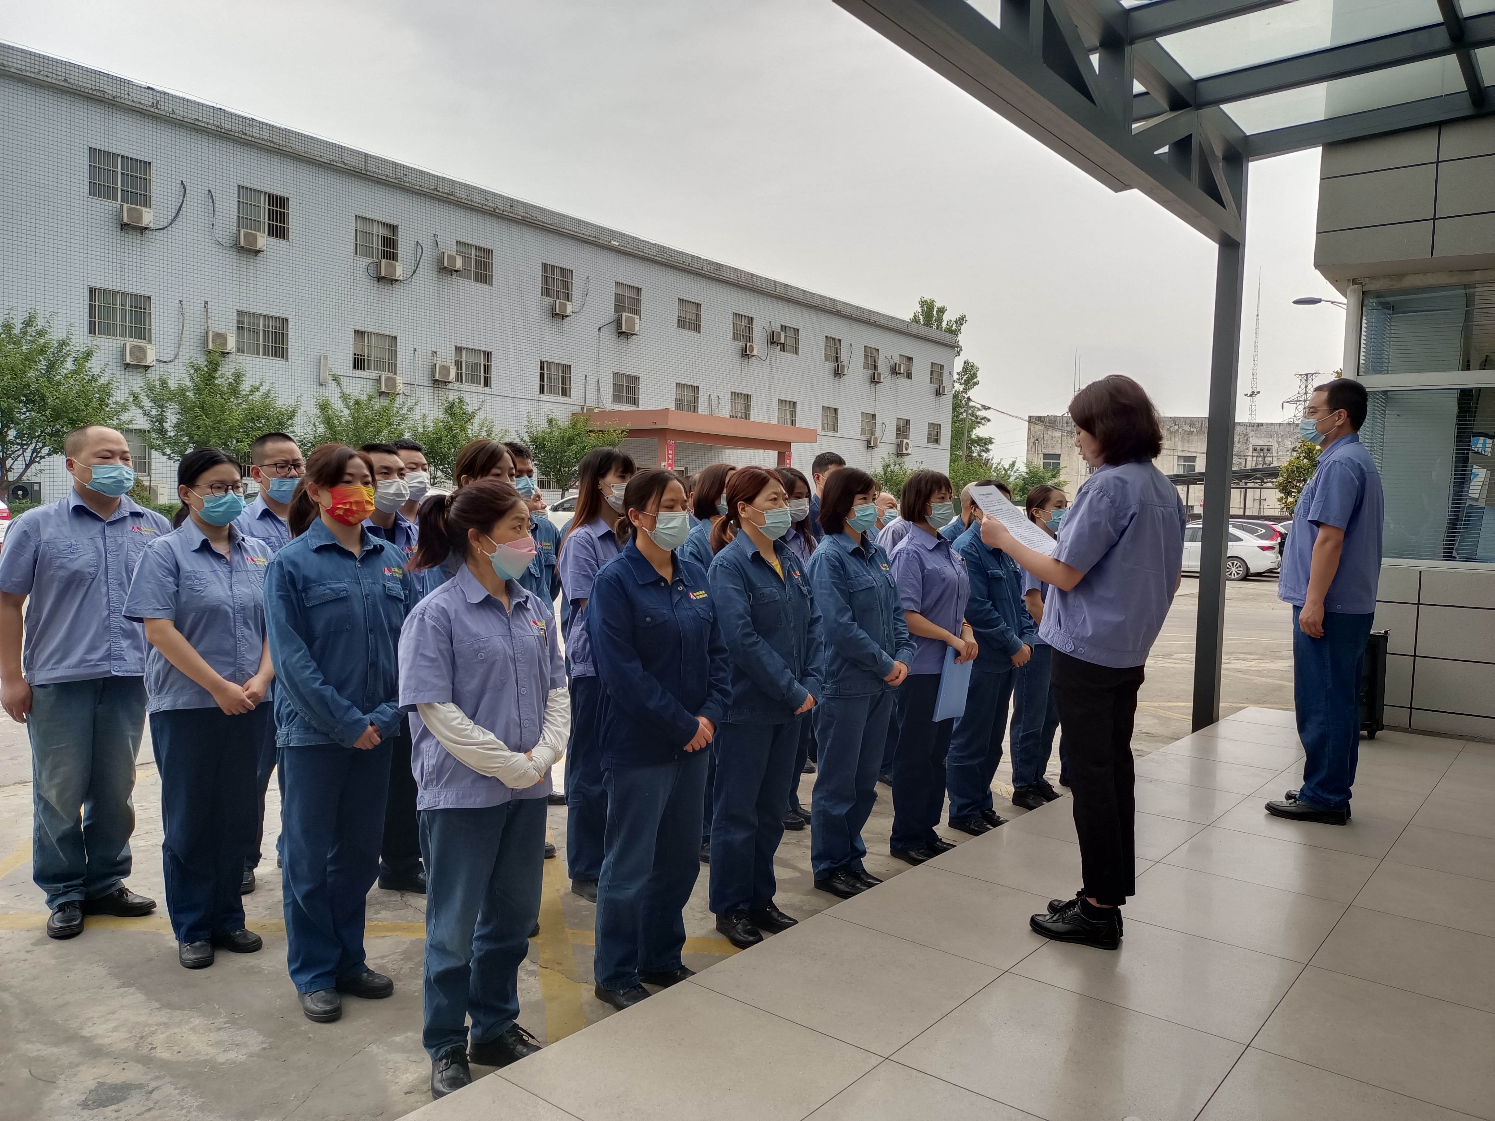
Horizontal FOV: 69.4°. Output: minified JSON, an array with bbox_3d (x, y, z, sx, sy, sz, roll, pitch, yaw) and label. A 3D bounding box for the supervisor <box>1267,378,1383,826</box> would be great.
[{"bbox_3d":[2.420,0.156,4.437,0.380,1.790,0.500,4,4,39],"label":"supervisor"}]

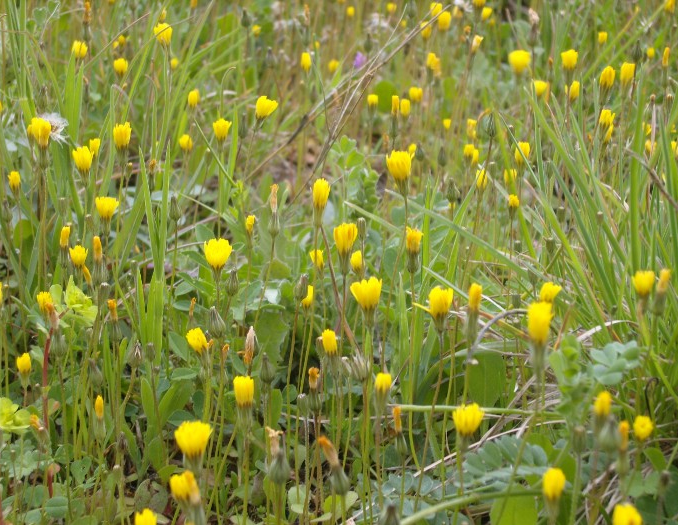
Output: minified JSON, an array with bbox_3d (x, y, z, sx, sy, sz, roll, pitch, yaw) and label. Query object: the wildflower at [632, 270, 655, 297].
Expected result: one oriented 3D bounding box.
[{"bbox_3d":[0.197,0.014,1.071,0.015,0.016,0.015,4,20,10],"label":"wildflower"}]

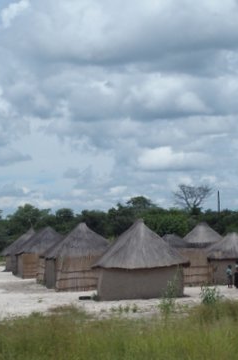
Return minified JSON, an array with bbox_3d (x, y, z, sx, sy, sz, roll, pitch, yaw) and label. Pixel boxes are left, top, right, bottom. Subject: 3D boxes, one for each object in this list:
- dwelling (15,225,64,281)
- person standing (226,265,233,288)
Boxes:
[{"bbox_3d":[-5.826,5.883,86.107,5.300,4.150,5.300,-2,-3,-4],"label":"dwelling"},{"bbox_3d":[6.269,5.549,60.033,0.420,1.280,0.330,-2,-3,6],"label":"person standing"}]

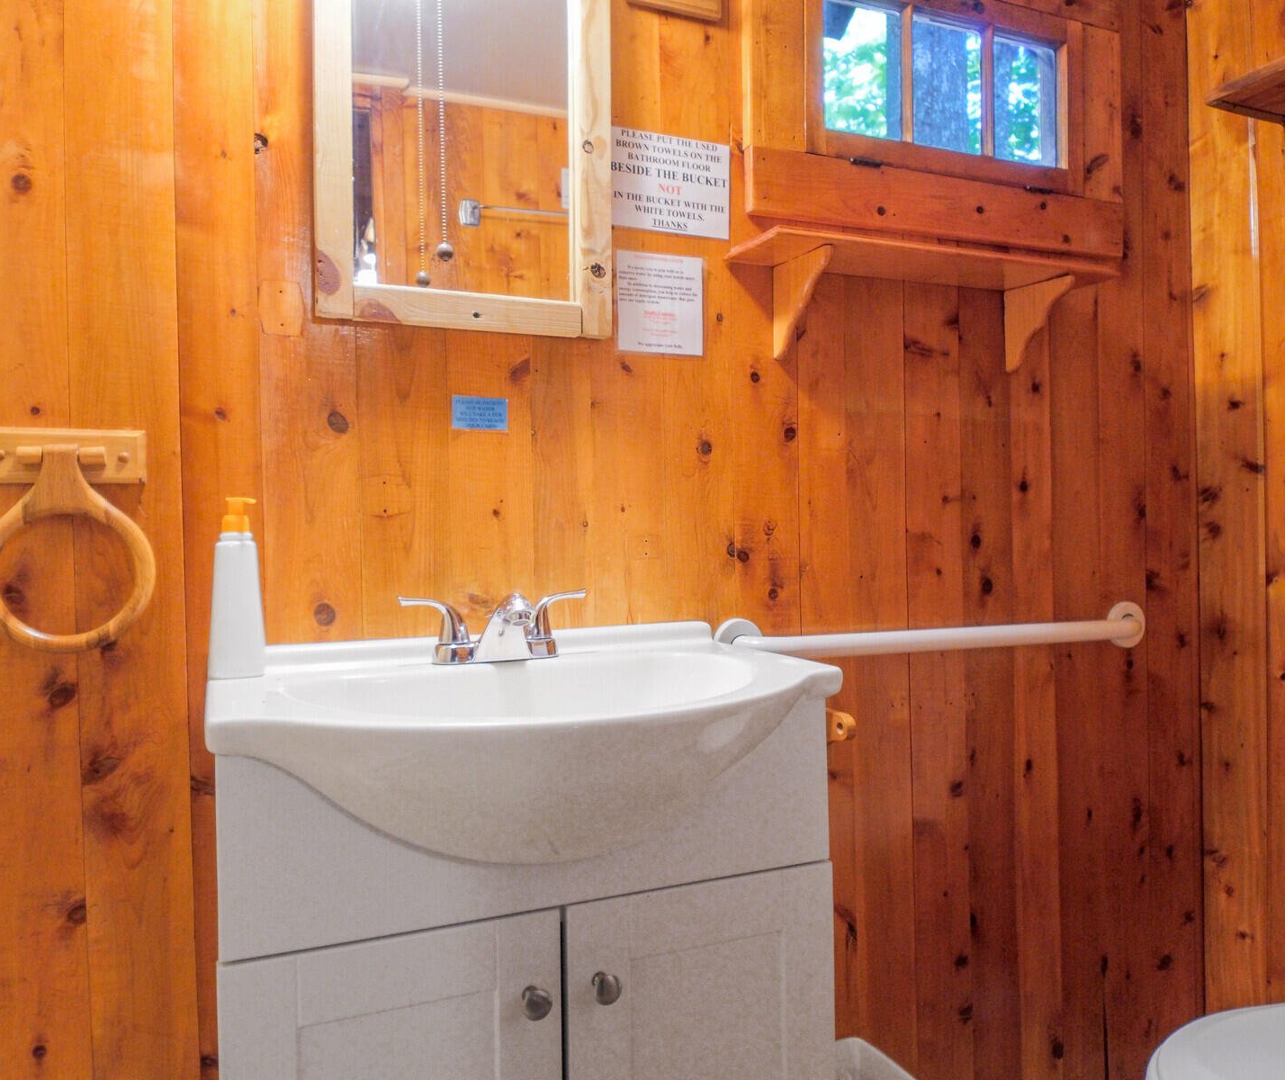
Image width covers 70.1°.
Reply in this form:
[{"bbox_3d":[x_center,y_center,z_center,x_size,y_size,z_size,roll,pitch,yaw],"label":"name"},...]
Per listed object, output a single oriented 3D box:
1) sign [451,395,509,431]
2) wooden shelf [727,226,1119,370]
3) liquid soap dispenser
[{"bbox_3d":[-0.209,-0.164,1.186,0.072,0.041,0.004,-1,0,-22],"label":"sign"},{"bbox_3d":[0.433,-0.343,1.371,0.614,0.145,0.138,-1,0,-22],"label":"wooden shelf"},{"bbox_3d":[-0.448,0.052,1.008,0.056,0.194,0.040,-1,0,-22],"label":"liquid soap dispenser"}]

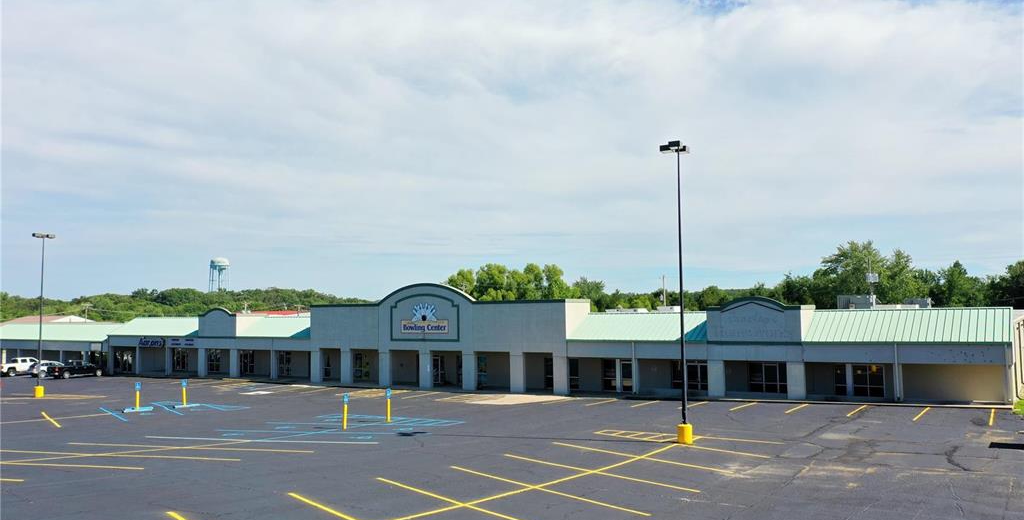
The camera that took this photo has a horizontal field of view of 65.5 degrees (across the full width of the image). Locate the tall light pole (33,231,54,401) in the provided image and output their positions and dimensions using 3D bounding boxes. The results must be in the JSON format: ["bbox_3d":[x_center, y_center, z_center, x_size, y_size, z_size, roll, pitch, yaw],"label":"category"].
[{"bbox_3d":[-34.135,4.002,58.023,0.650,11.880,1.600,-3,-6,29],"label":"tall light pole"}]

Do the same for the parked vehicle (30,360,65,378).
[{"bbox_3d":[-48.147,11.435,83.574,1.840,1.680,4.600,-3,-6,30],"label":"parked vehicle"}]

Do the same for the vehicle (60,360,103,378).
[{"bbox_3d":[-44.862,11.221,82.078,1.880,1.770,5.400,-3,-6,30],"label":"vehicle"}]

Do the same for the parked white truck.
[{"bbox_3d":[-52.362,11.497,85.585,2.000,1.930,5.800,-3,-6,30],"label":"parked white truck"}]

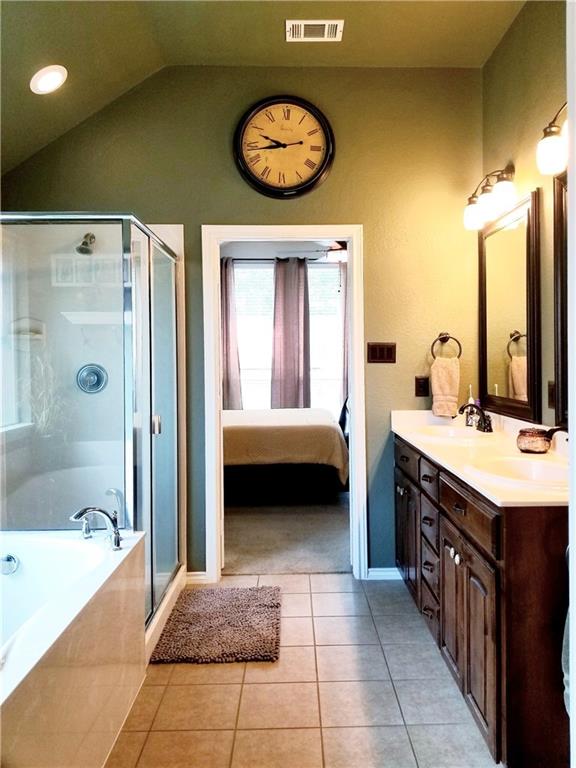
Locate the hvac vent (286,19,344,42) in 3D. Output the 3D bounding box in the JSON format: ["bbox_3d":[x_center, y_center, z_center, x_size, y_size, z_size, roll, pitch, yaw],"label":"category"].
[{"bbox_3d":[0.141,-1.833,2.997,0.295,0.015,0.200,-1,3,0],"label":"hvac vent"}]

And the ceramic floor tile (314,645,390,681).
[{"bbox_3d":[0.275,1.218,2.514,0.303,0.010,0.303,-1,2,1],"label":"ceramic floor tile"}]

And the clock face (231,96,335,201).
[{"bbox_3d":[-0.021,-1.363,3.340,0.587,0.587,0.065,-1,2,0],"label":"clock face"}]

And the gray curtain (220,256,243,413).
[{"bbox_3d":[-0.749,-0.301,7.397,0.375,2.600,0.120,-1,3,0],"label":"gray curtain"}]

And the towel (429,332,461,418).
[{"bbox_3d":[0.940,-0.048,3.432,0.185,0.495,0.100,-1,3,0],"label":"towel"}]

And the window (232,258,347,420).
[{"bbox_3d":[0.021,-0.532,7.187,1.460,2.000,0.100,-1,2,1],"label":"window"}]

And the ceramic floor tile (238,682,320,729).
[{"bbox_3d":[-0.033,1.232,2.212,0.303,0.010,0.303,-1,2,1],"label":"ceramic floor tile"}]

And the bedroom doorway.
[{"bbox_3d":[-0.021,0.125,3.487,0.961,2.123,0.150,-1,2,0],"label":"bedroom doorway"}]

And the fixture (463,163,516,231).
[{"bbox_3d":[1.064,-0.978,2.980,0.198,0.222,0.580,-1,3,0],"label":"fixture"}]

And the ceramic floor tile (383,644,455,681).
[{"bbox_3d":[0.572,1.211,2.530,0.280,0.010,0.298,-1,2,0],"label":"ceramic floor tile"}]

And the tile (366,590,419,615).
[{"bbox_3d":[0.575,1.187,3.134,0.280,0.010,0.298,-1,2,0],"label":"tile"}]

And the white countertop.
[{"bbox_3d":[0.903,0.259,2.600,0.555,0.125,1.800,-1,3,0],"label":"white countertop"}]

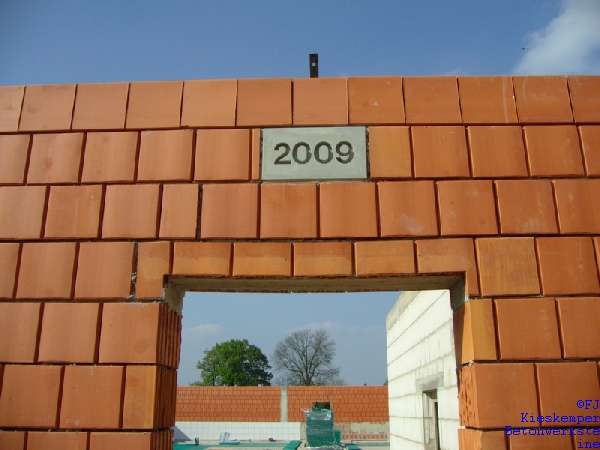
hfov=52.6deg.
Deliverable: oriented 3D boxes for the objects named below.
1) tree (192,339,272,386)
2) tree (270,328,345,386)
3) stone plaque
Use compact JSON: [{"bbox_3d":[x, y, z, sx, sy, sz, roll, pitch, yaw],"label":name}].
[{"bbox_3d":[-9.918,23.772,91.558,11.160,12.847,11.160,2,-17,-6],"label":"tree"},{"bbox_3d":[1.214,23.614,94.237,10.549,14.679,10.549,0,-17,1],"label":"tree"},{"bbox_3d":[0.065,-0.296,2.658,0.450,0.243,0.080,-1,-17,1],"label":"stone plaque"}]

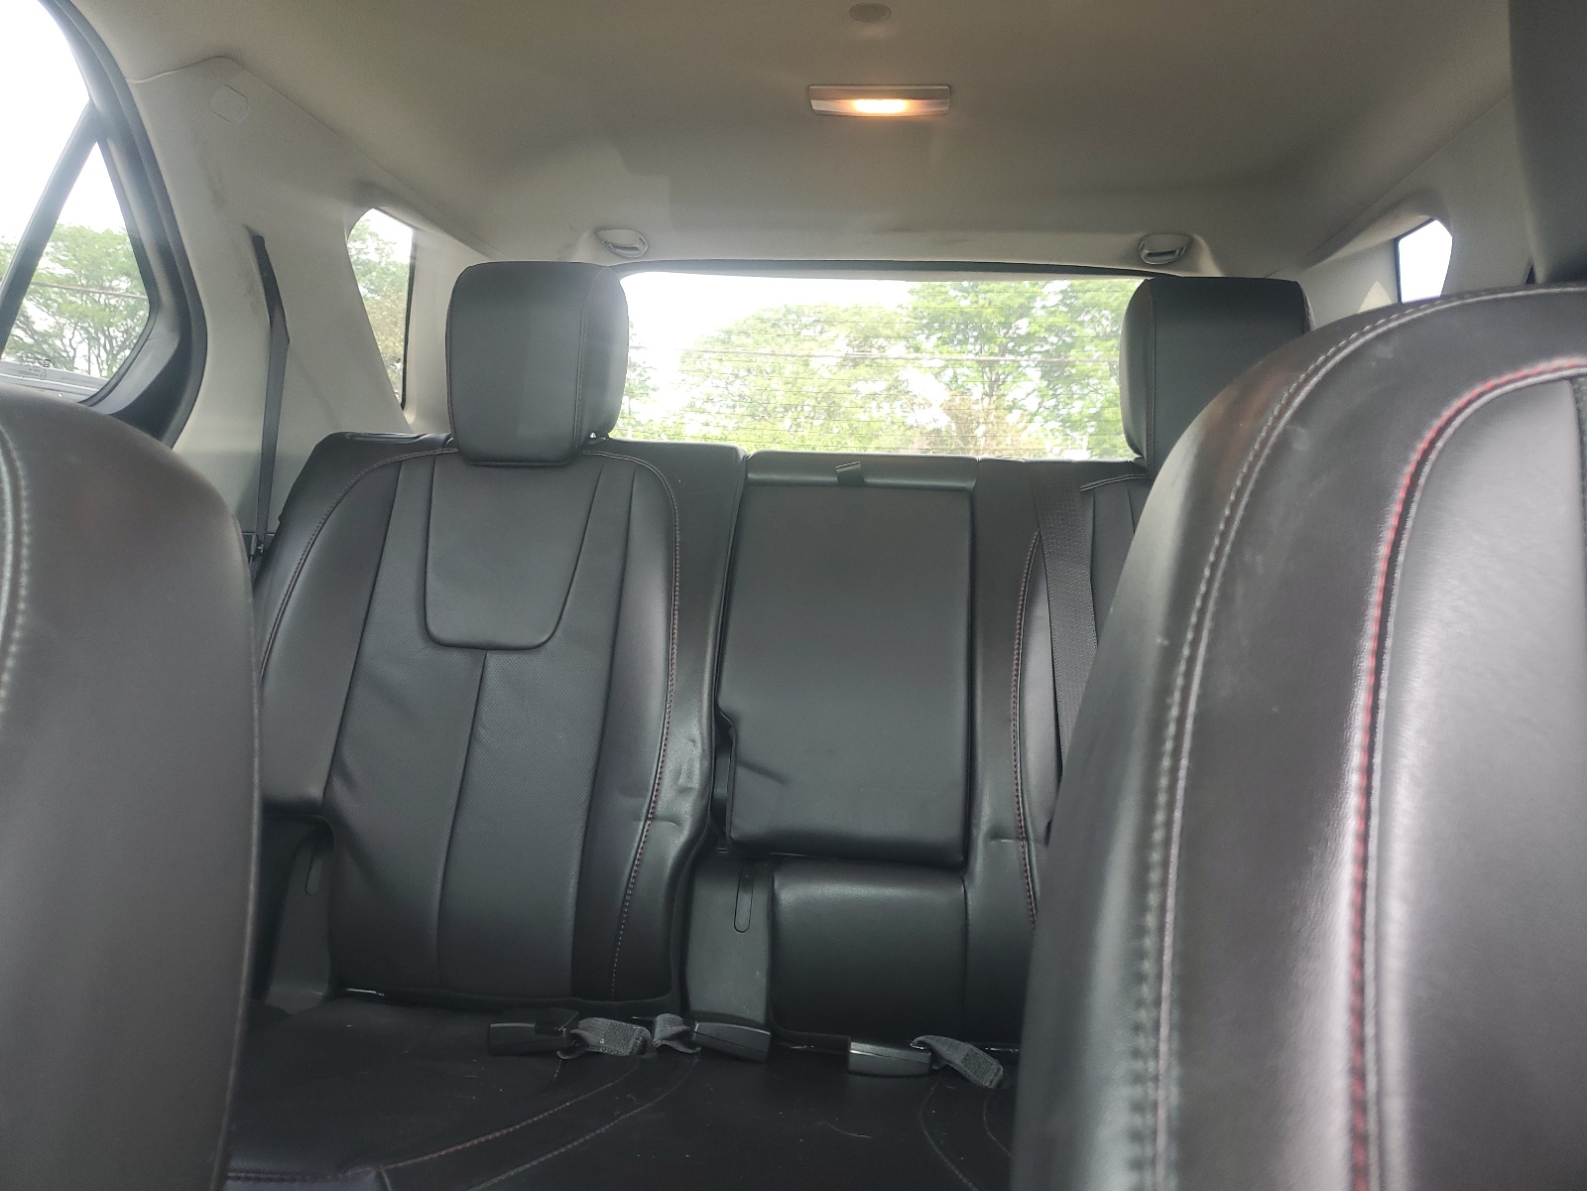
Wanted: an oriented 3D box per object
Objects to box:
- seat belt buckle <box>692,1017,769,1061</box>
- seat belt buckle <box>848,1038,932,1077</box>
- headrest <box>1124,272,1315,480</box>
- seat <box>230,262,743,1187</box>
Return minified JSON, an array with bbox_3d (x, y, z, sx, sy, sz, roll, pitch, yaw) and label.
[{"bbox_3d":[-0.055,0.388,1.040,0.070,0.023,0.038,3,4,18],"label":"seat belt buckle"},{"bbox_3d":[0.083,0.400,1.030,0.071,0.023,0.038,2,4,6],"label":"seat belt buckle"},{"bbox_3d":[0.444,-0.231,1.250,0.172,0.198,0.120,2,-10,6],"label":"headrest"},{"bbox_3d":[-0.346,0.102,1.038,0.520,0.920,0.760,2,4,6],"label":"seat"}]

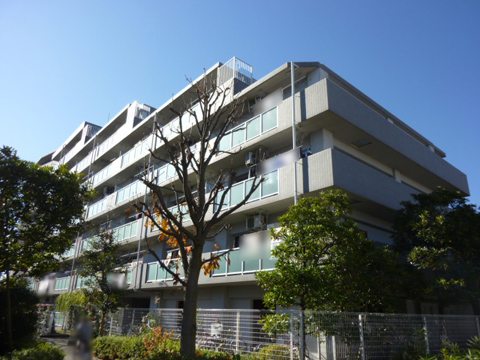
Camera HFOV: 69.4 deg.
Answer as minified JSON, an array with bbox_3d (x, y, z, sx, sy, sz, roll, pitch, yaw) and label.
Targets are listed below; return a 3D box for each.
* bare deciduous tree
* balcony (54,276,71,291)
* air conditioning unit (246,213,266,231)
[{"bbox_3d":[-1.367,0.612,11.070,4.300,9.400,4.100,4,-20,-7],"label":"bare deciduous tree"},{"bbox_3d":[-15.973,9.312,31.176,0.084,1.004,3.953,18,-26,-38],"label":"balcony"},{"bbox_3d":[0.665,1.782,14.644,0.325,0.567,0.800,18,-26,-38],"label":"air conditioning unit"}]

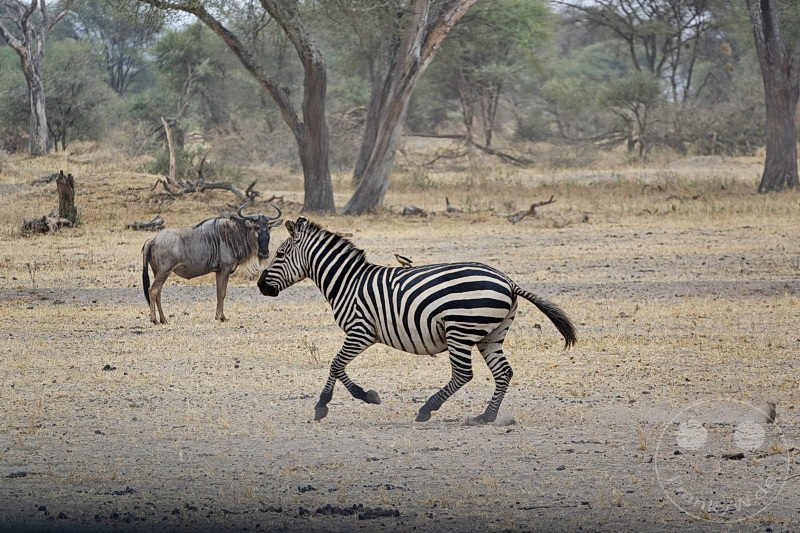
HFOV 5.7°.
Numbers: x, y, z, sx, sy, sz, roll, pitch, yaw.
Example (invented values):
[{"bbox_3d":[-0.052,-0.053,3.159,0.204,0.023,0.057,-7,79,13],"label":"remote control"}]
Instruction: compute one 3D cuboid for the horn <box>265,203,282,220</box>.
[{"bbox_3d":[-1.437,-0.625,91.100,0.200,0.200,0.140,0,1,0],"label":"horn"}]

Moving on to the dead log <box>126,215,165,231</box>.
[{"bbox_3d":[-5.744,-0.993,181.000,0.860,0.360,0.360,0,1,0],"label":"dead log"}]

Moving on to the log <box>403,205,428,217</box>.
[{"bbox_3d":[0.406,-1.466,210.000,0.680,0.310,0.400,0,1,0],"label":"log"}]

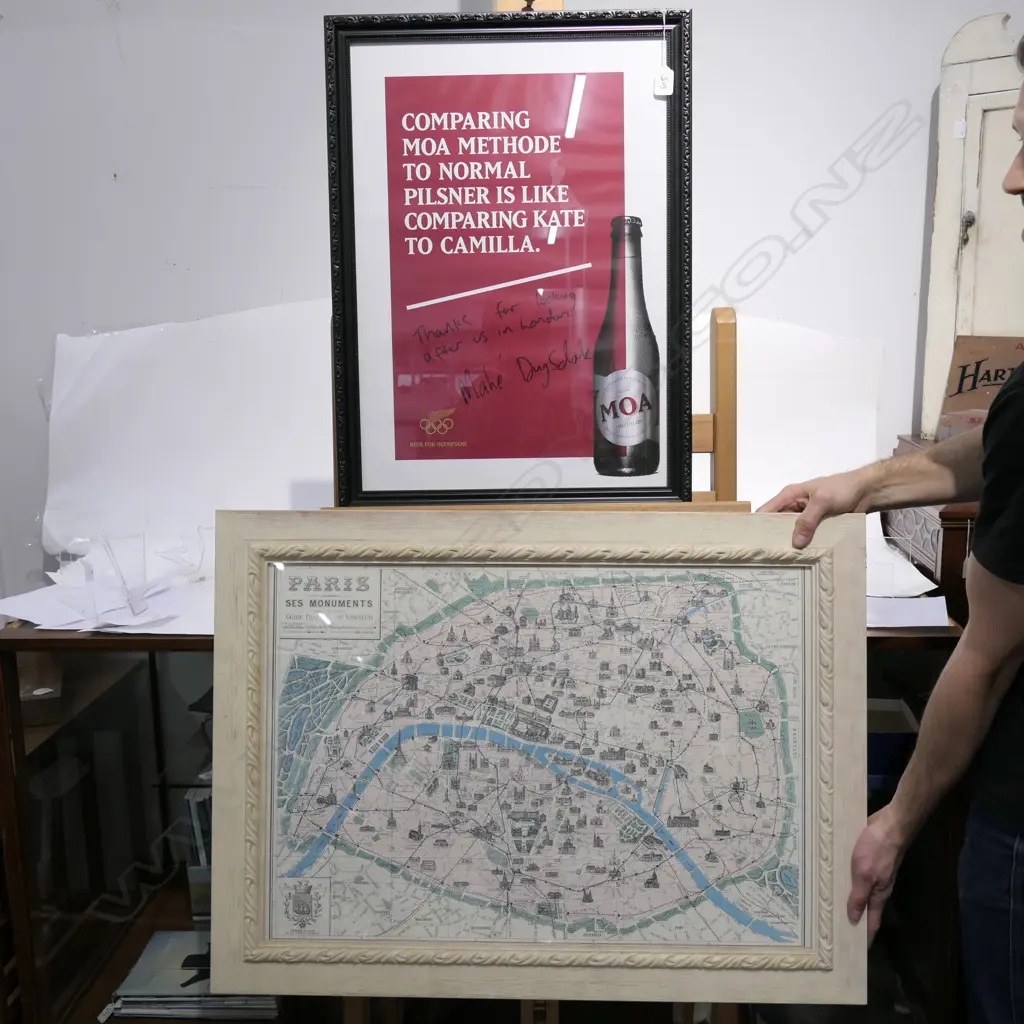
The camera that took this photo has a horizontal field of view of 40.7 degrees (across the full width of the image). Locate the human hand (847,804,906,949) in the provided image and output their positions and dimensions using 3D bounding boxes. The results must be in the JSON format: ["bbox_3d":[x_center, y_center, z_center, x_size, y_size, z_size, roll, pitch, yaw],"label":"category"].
[{"bbox_3d":[0.458,0.462,1.750,0.080,0.180,0.100,13,9,14],"label":"human hand"}]

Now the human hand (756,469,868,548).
[{"bbox_3d":[0.370,-0.003,1.760,0.170,0.085,0.100,-21,11,6],"label":"human hand"}]

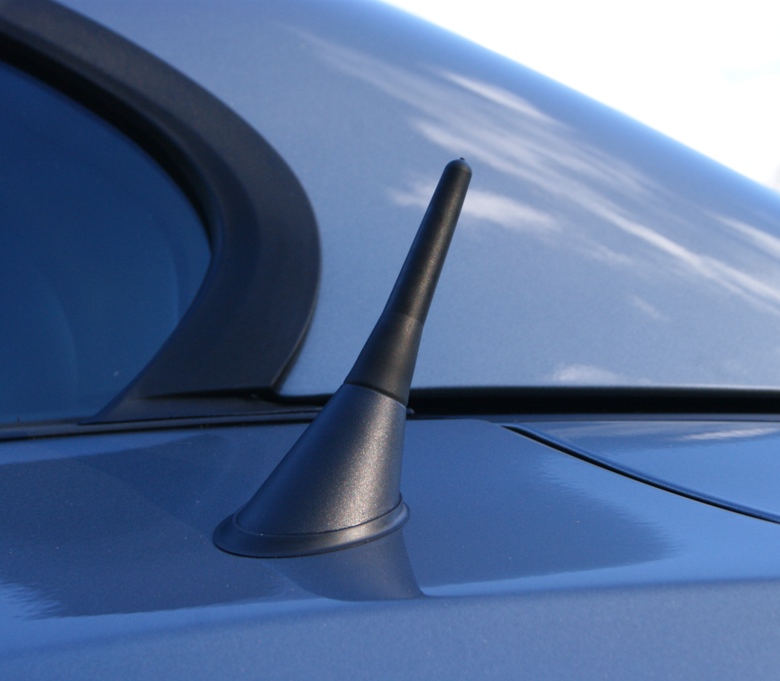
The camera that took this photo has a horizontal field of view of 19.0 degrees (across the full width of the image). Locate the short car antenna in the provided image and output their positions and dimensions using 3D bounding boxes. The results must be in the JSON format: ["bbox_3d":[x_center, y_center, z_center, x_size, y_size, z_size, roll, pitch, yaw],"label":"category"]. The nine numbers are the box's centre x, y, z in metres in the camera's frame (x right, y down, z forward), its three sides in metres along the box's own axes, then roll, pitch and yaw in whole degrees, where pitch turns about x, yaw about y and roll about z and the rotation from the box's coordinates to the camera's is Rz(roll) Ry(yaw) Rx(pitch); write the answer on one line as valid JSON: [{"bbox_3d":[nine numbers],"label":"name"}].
[{"bbox_3d":[-0.016,0.003,0.764,0.100,0.114,0.059,-10,17,-11],"label":"short car antenna"}]

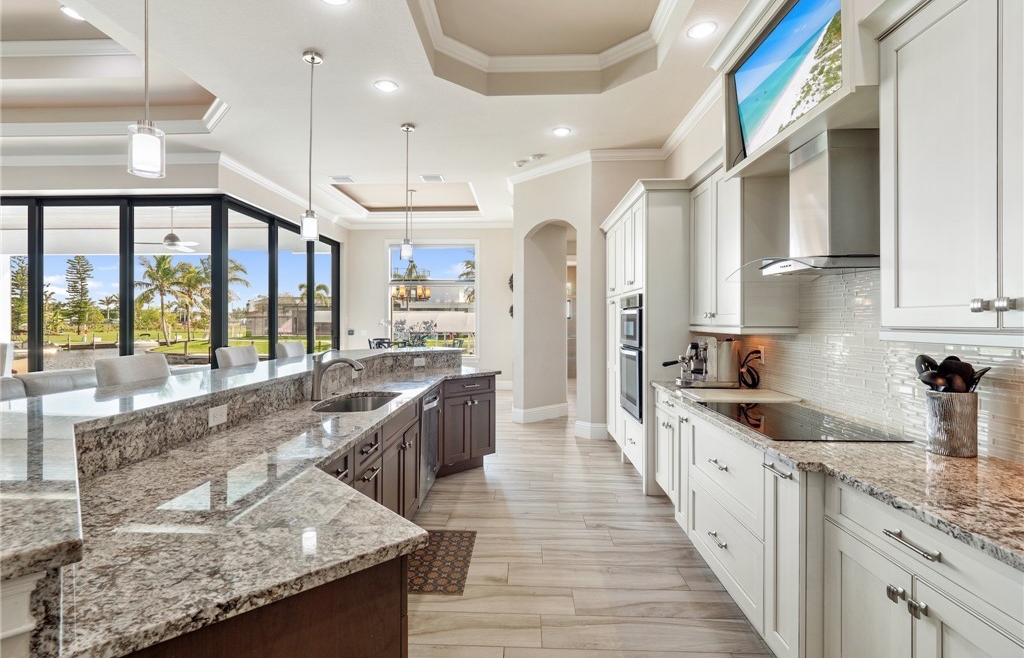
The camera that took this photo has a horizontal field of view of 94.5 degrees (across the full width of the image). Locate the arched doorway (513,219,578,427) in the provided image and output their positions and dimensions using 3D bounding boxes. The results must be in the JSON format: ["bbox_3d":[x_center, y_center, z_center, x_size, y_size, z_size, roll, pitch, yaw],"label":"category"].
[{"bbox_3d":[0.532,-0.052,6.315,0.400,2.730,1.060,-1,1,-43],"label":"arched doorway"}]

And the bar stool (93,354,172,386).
[{"bbox_3d":[-1.997,0.750,2.803,0.540,1.170,0.460,0,1,2],"label":"bar stool"}]

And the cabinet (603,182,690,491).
[{"bbox_3d":[1.419,0.064,4.585,0.716,2.500,1.720,0,1,2],"label":"cabinet"}]

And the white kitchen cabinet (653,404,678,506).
[{"bbox_3d":[1.458,0.896,3.510,0.600,0.680,0.600,0,1,2],"label":"white kitchen cabinet"}]

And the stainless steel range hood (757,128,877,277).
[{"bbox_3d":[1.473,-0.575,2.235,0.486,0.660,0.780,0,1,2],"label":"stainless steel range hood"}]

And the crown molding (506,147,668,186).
[{"bbox_3d":[0.815,-2.052,5.904,2.172,0.160,0.586,0,1,29],"label":"crown molding"}]

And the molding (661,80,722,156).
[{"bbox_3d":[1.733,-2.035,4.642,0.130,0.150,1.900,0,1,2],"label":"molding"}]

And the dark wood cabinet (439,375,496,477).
[{"bbox_3d":[-0.593,0.878,4.635,0.610,0.870,0.620,-1,1,-43],"label":"dark wood cabinet"}]

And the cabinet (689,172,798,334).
[{"bbox_3d":[1.565,-0.561,3.279,0.355,1.180,0.920,0,1,2],"label":"cabinet"}]

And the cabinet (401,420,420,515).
[{"bbox_3d":[-0.945,0.913,3.113,0.600,0.660,0.440,0,1,2],"label":"cabinet"}]

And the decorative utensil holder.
[{"bbox_3d":[1.585,0.341,1.708,0.136,0.220,0.136,0,1,2],"label":"decorative utensil holder"}]

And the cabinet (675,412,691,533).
[{"bbox_3d":[1.361,0.864,2.942,0.600,0.760,0.230,0,1,2],"label":"cabinet"}]

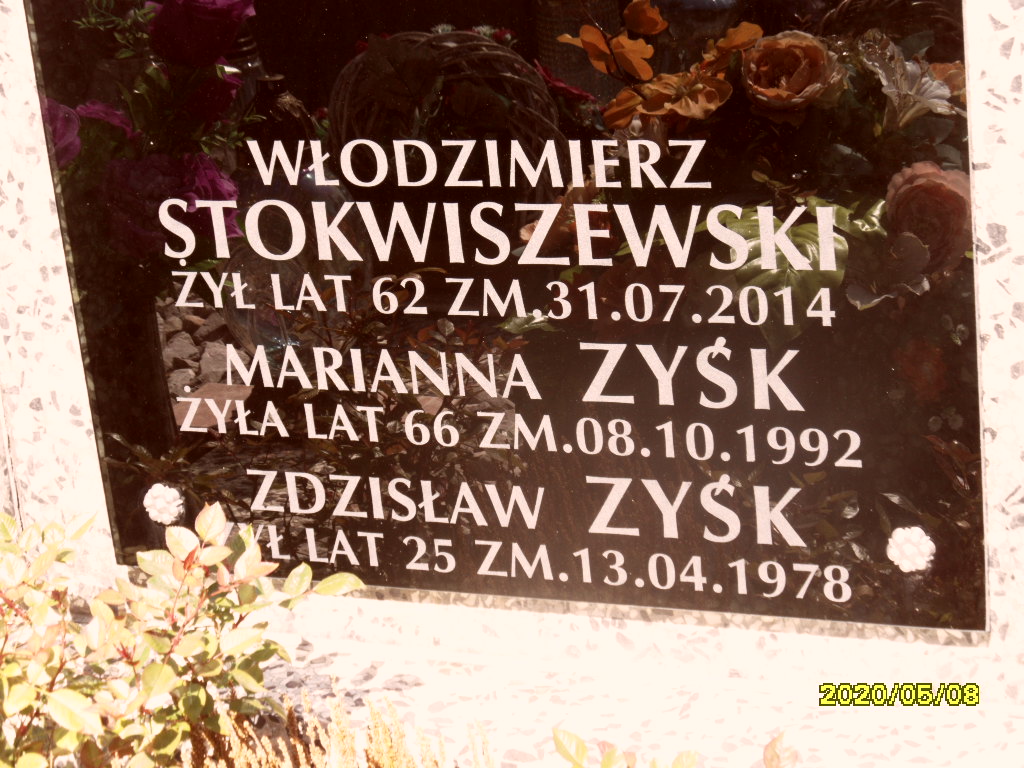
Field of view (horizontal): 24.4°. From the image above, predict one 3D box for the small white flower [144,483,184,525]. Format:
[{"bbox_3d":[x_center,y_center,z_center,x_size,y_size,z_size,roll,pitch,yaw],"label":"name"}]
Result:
[{"bbox_3d":[-0.215,0.074,1.465,0.027,0.027,0.011,2,20,23],"label":"small white flower"}]

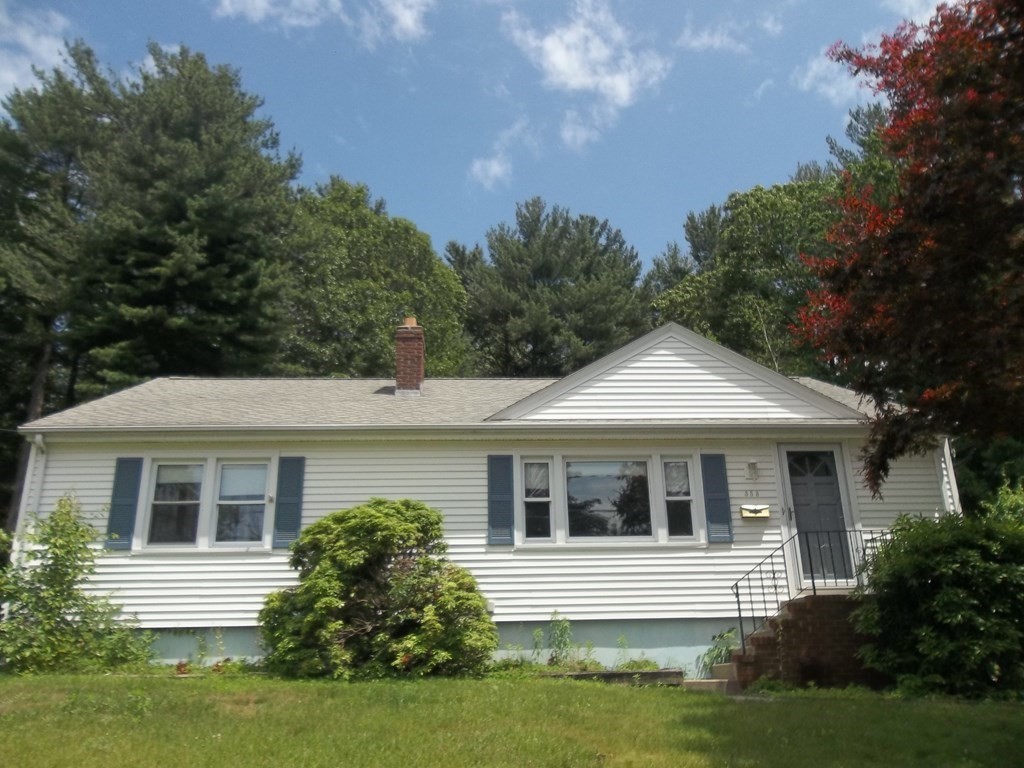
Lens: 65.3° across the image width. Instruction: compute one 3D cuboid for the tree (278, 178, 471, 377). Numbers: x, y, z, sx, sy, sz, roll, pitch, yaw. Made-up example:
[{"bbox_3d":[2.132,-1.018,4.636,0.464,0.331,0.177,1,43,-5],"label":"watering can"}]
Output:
[{"bbox_3d":[-5.454,0.626,28.201,8.000,17.890,8.000,0,-19,-3],"label":"tree"}]

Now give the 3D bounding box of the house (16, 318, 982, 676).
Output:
[{"bbox_3d":[-0.291,2.258,15.164,13.450,5.970,8.500,0,-19,-3],"label":"house"}]

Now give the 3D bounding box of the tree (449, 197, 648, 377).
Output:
[{"bbox_3d":[1.603,0.884,31.600,8.000,19.420,8.000,0,-19,-3],"label":"tree"}]

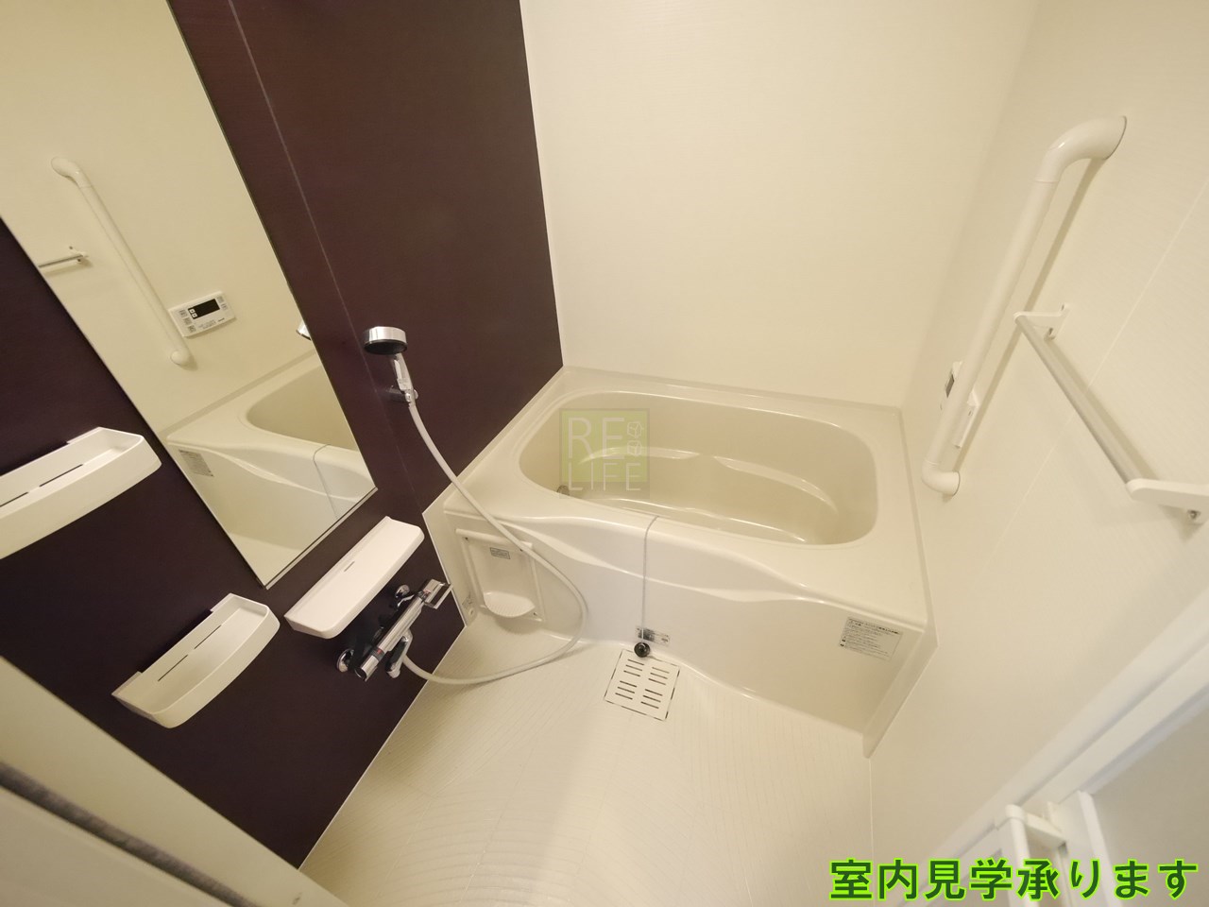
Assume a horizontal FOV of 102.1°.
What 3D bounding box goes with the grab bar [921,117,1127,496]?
[{"bbox_3d":[0.668,-0.187,0.843,0.073,0.648,0.051,10,39,19],"label":"grab bar"}]

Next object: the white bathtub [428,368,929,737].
[{"bbox_3d":[0.239,0.201,1.559,1.156,0.506,0.847,10,38,19],"label":"white bathtub"}]

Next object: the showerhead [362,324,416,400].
[{"bbox_3d":[-0.439,-0.179,1.039,0.081,0.223,0.068,-9,49,-6],"label":"showerhead"}]

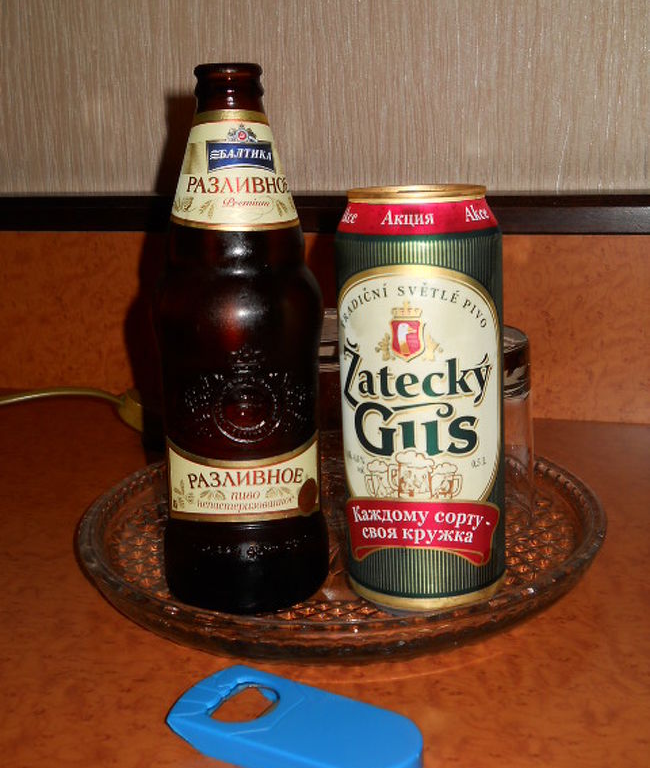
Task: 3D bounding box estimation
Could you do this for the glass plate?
[{"bbox_3d":[0.007,0.071,0.496,0.247,0.023,0.247,-2,16,0],"label":"glass plate"}]

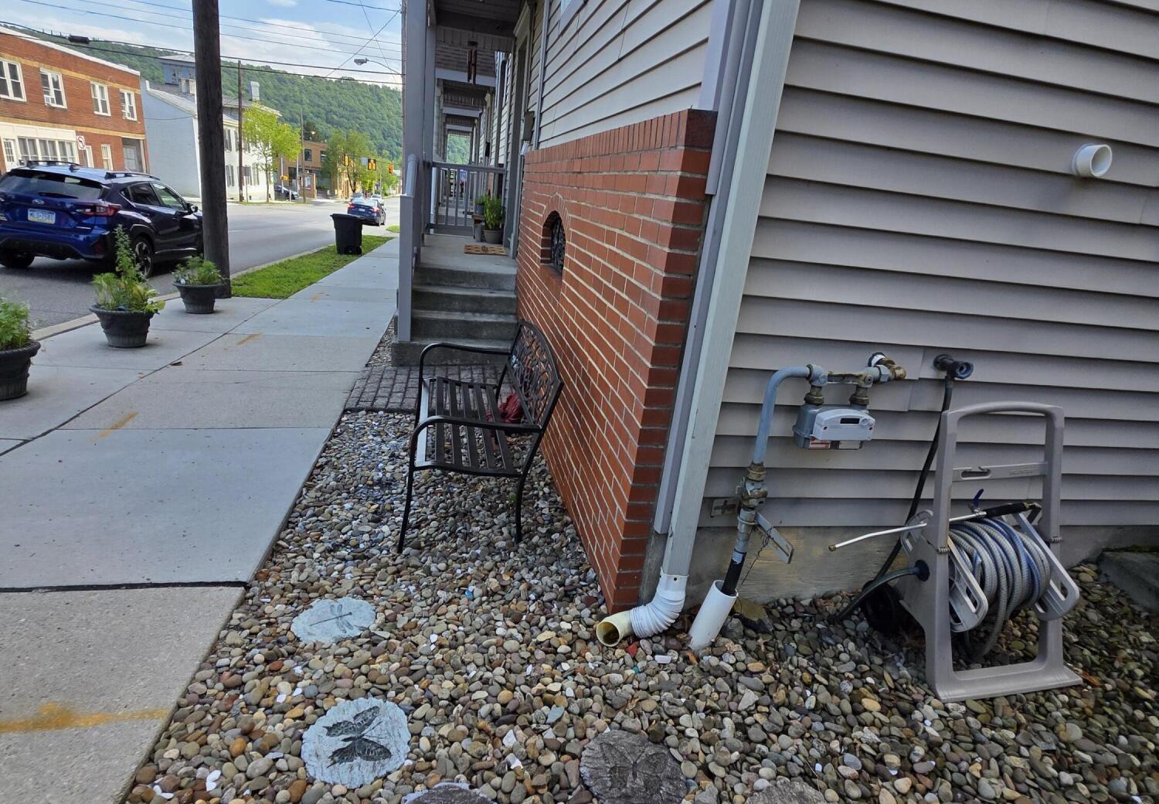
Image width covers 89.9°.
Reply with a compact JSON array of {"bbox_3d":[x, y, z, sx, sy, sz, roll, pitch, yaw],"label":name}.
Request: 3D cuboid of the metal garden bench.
[{"bbox_3d":[-0.517,0.039,2.891,0.620,0.840,1.300,2,17,-13],"label":"metal garden bench"}]

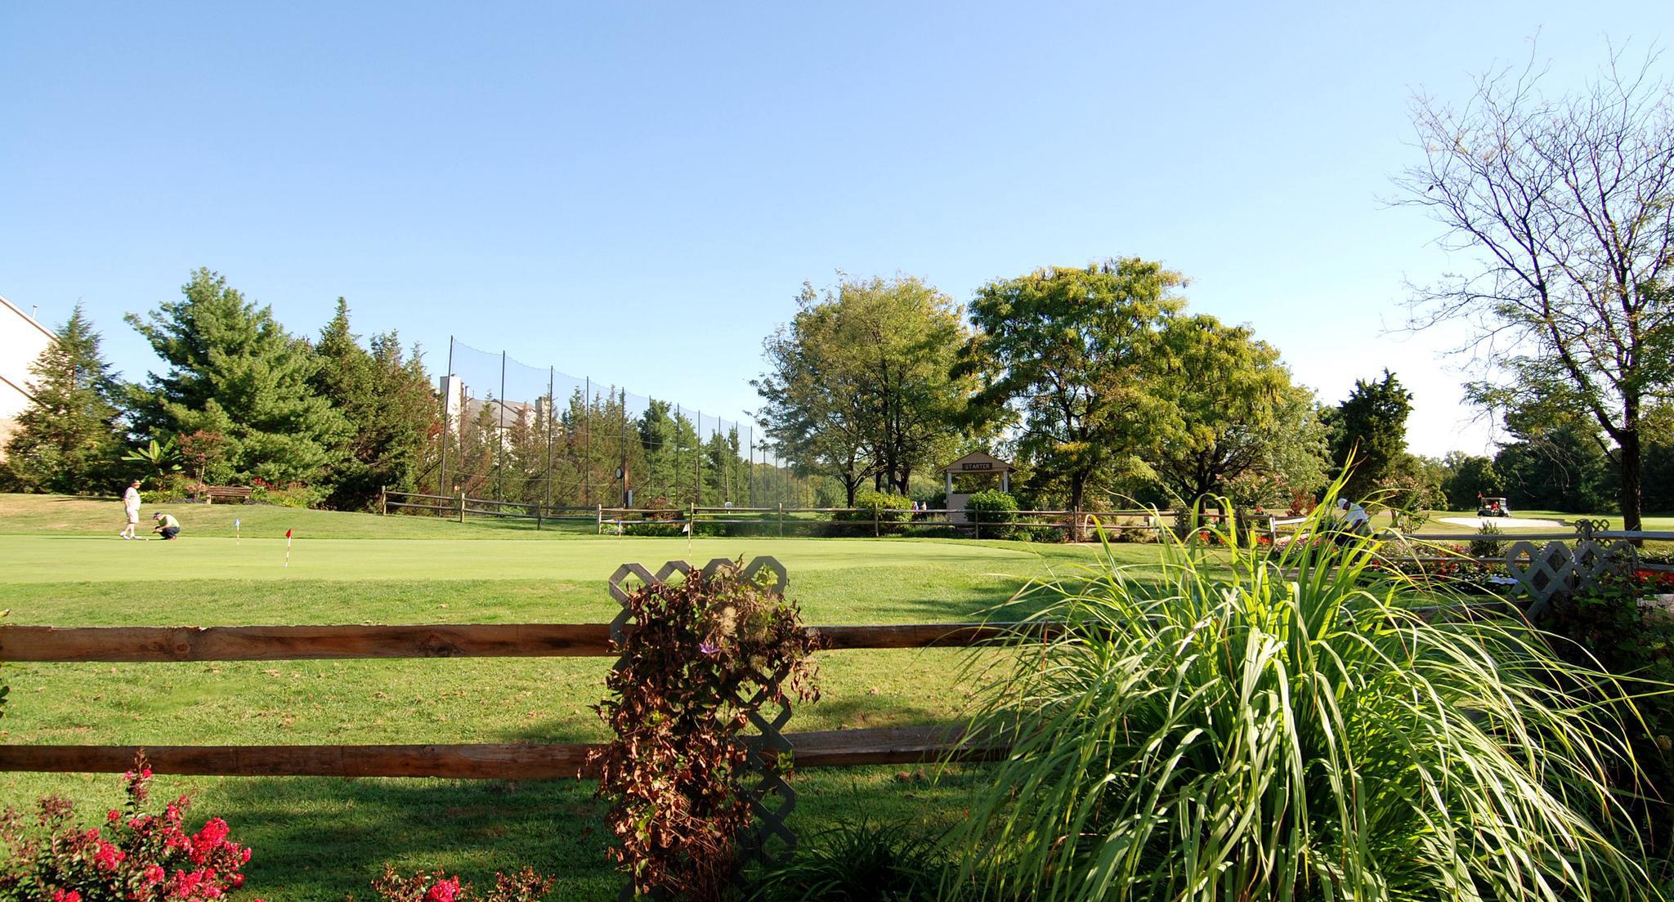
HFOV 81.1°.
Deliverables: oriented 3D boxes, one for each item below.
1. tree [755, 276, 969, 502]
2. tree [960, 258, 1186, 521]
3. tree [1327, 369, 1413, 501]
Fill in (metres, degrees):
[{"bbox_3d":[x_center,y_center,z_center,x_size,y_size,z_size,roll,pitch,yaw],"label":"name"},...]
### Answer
[{"bbox_3d":[1.230,-2.490,46.000,10.150,11.490,9.130,0,-2,0],"label":"tree"},{"bbox_3d":[8.660,-2.060,35.500,7.970,9.820,7.570,0,-2,0],"label":"tree"},{"bbox_3d":[35.410,-0.780,65.000,5.740,9.380,5.160,0,-2,0],"label":"tree"}]

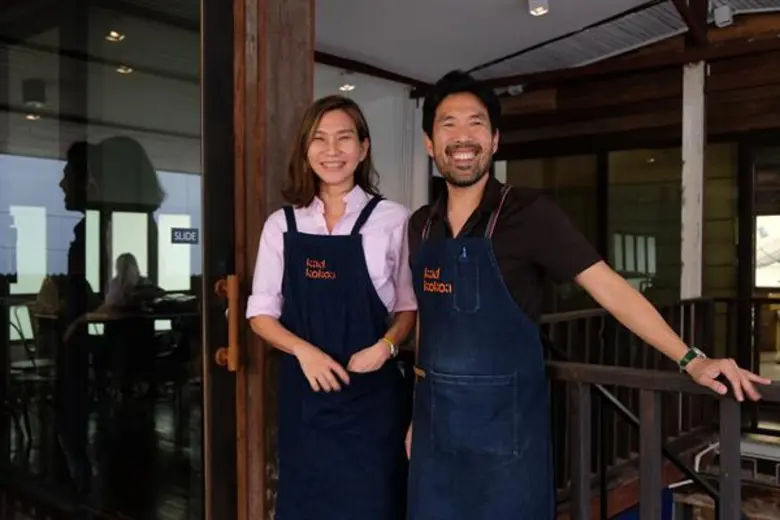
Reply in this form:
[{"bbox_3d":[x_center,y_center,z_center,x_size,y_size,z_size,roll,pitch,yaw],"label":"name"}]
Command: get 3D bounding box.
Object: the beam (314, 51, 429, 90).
[{"bbox_3d":[-0.125,-1.396,5.797,0.080,0.075,1.270,1,1,38],"label":"beam"}]

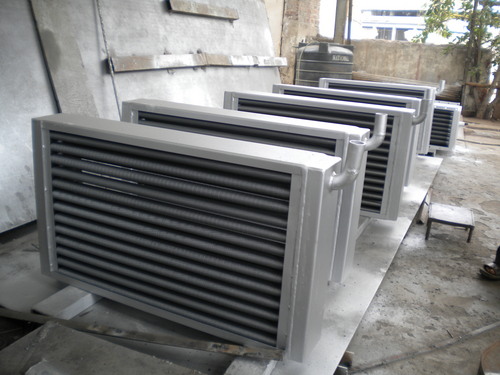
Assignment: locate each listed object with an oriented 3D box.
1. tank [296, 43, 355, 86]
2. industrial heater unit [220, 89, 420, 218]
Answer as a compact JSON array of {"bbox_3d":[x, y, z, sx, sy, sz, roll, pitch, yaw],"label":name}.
[{"bbox_3d":[1.492,-2.246,10.504,1.161,1.420,1.161,6,17,8],"label":"tank"},{"bbox_3d":[0.526,-0.301,4.365,1.581,0.890,0.197,9,18,18],"label":"industrial heater unit"}]

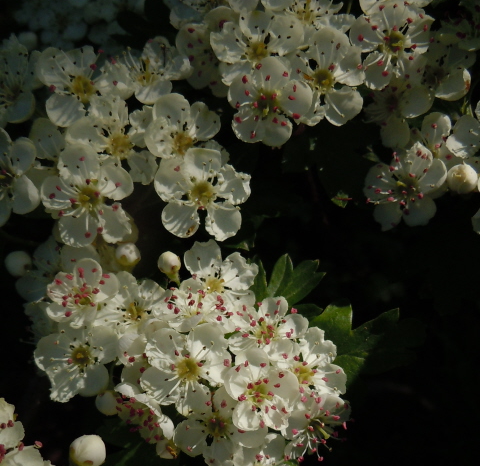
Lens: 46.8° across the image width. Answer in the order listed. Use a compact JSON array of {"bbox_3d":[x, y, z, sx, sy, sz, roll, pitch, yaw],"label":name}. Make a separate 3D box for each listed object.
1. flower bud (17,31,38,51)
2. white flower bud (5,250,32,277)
[{"bbox_3d":[-0.056,-0.050,0.145,0.005,0.005,0.005,0,18,0],"label":"flower bud"},{"bbox_3d":[-0.053,0.007,0.132,0.006,0.006,0.006,0,18,0],"label":"white flower bud"}]

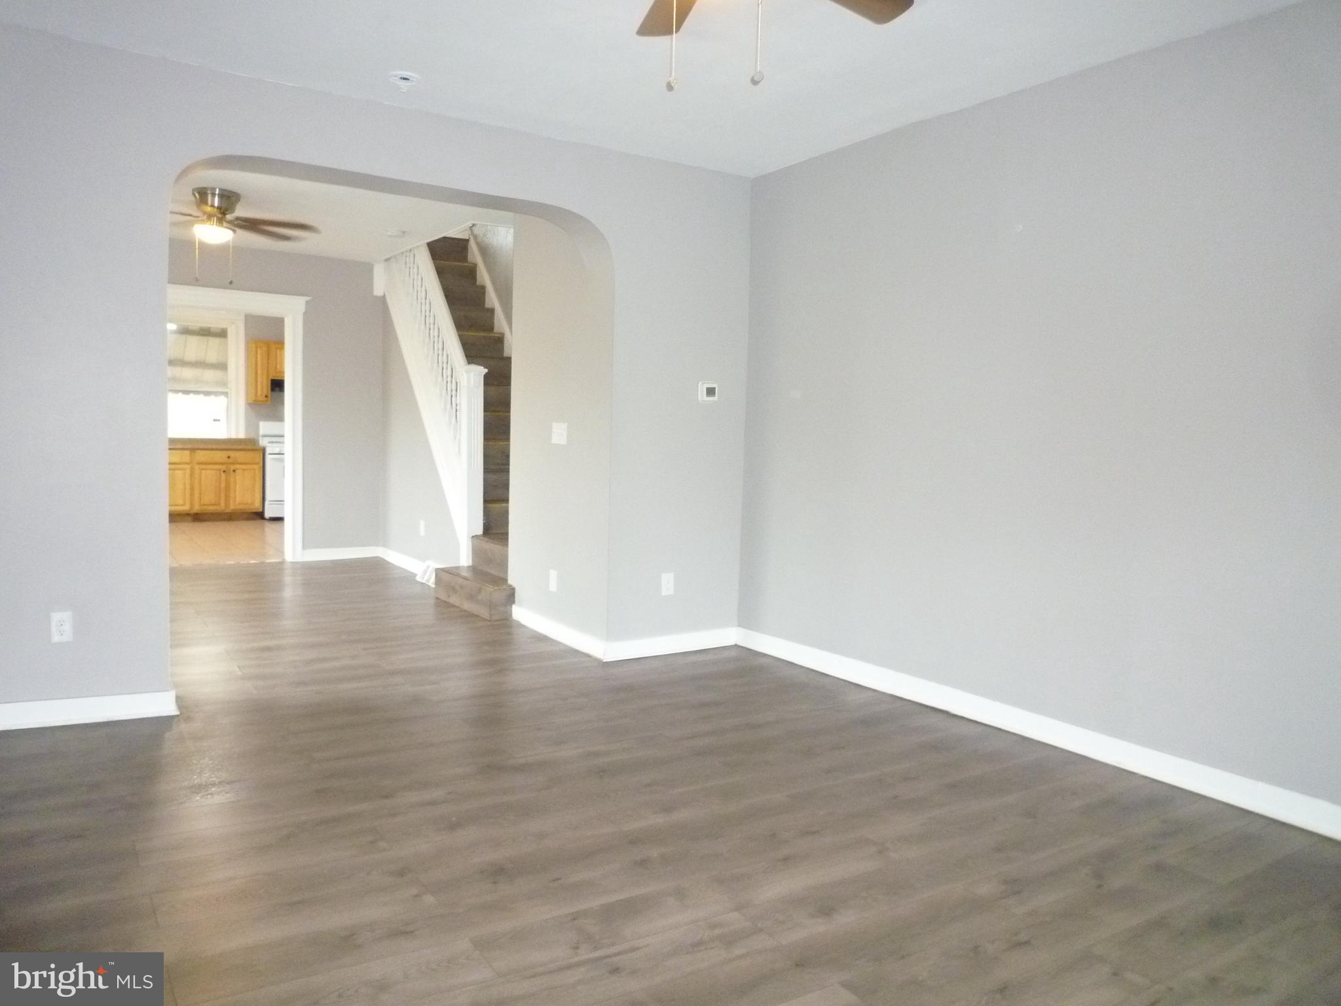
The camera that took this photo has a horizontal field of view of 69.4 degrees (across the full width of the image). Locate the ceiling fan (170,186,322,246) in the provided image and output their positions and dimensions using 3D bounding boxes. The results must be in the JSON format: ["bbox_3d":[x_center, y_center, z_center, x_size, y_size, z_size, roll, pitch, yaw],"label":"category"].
[{"bbox_3d":[-2.796,-1.750,5.962,1.220,0.340,1.220,-1,5,-32],"label":"ceiling fan"}]

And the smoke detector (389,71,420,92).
[{"bbox_3d":[-1.058,-1.658,3.843,0.125,0.045,0.125,-1,5,-32],"label":"smoke detector"}]

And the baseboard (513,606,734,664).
[{"bbox_3d":[-0.303,0.701,5.638,0.872,0.100,1.254,-1,5,-32],"label":"baseboard"}]

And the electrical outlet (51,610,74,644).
[{"bbox_3d":[-2.304,0.472,3.668,0.072,0.115,0.010,-1,5,-32],"label":"electrical outlet"}]

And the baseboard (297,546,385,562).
[{"bbox_3d":[-2.876,0.440,8.479,0.663,0.096,0.017,-1,5,-32],"label":"baseboard"}]

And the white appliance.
[{"bbox_3d":[-4.710,-0.406,12.116,0.760,1.190,0.690,-1,5,-32],"label":"white appliance"}]

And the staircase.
[{"bbox_3d":[-1.457,-0.820,7.274,0.958,2.850,2.953,-1,5,-32],"label":"staircase"}]

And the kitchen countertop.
[{"bbox_3d":[-5.739,-0.710,11.475,1.596,0.120,0.638,-1,5,-32],"label":"kitchen countertop"}]

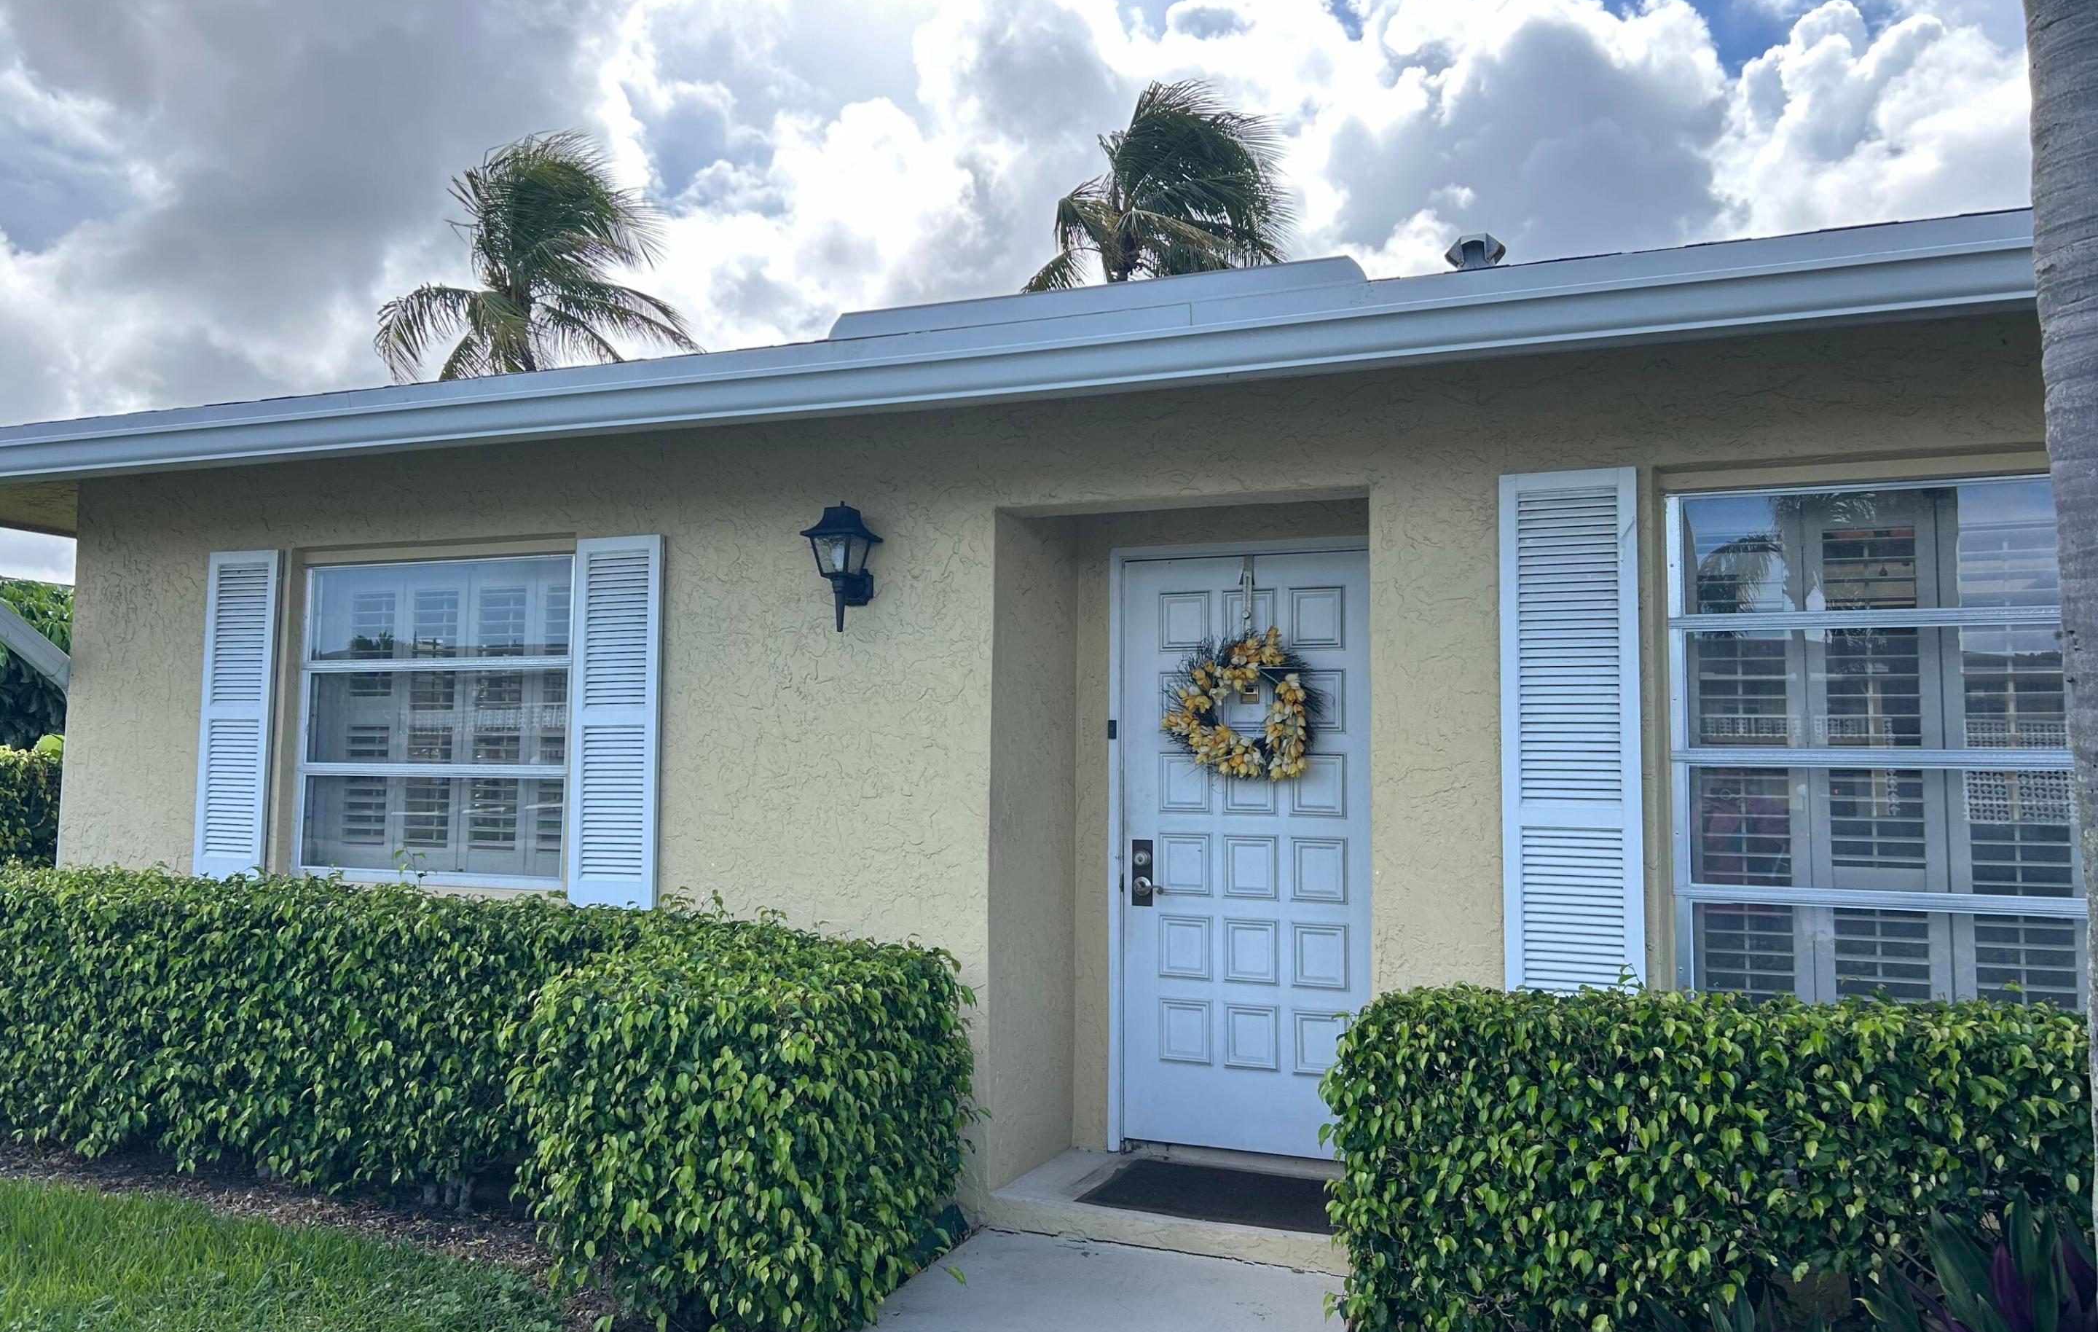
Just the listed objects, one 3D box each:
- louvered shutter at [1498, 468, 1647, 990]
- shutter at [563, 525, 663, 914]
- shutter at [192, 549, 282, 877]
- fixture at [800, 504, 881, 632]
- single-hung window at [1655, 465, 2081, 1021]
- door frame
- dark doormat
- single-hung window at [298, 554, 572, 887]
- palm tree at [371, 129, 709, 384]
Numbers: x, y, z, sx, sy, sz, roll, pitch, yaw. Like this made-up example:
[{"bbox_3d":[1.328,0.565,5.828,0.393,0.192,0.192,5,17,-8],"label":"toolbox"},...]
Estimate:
[{"bbox_3d":[1.427,0.239,4.307,0.357,1.550,0.035,-1,-4,22],"label":"louvered shutter"},{"bbox_3d":[-1.526,0.209,5.518,0.355,1.322,0.035,-1,-4,22],"label":"shutter"},{"bbox_3d":[-3.197,0.209,6.203,0.365,1.330,0.035,-1,-4,22],"label":"shutter"},{"bbox_3d":[-0.663,-0.317,5.094,0.200,0.420,0.230,-1,-4,22],"label":"fixture"},{"bbox_3d":[2.289,0.247,4.048,1.290,1.456,0.080,-1,-4,22],"label":"single-hung window"},{"bbox_3d":[0.688,0.635,5.376,0.922,2.020,0.050,-1,-4,22],"label":"door frame"},{"bbox_3d":[0.590,1.628,4.880,0.880,0.015,0.560,-1,-4,22],"label":"dark doormat"},{"bbox_3d":[-2.324,0.206,5.940,1.290,1.202,0.080,-1,-4,22],"label":"single-hung window"},{"bbox_3d":[-7.832,-2.540,23.767,4.700,10.829,4.700,2,-4,-18],"label":"palm tree"}]

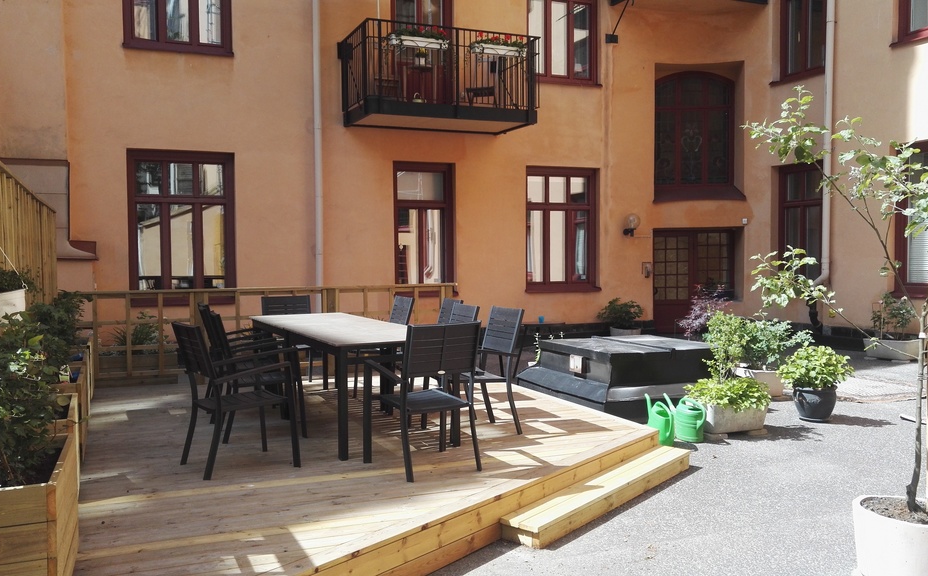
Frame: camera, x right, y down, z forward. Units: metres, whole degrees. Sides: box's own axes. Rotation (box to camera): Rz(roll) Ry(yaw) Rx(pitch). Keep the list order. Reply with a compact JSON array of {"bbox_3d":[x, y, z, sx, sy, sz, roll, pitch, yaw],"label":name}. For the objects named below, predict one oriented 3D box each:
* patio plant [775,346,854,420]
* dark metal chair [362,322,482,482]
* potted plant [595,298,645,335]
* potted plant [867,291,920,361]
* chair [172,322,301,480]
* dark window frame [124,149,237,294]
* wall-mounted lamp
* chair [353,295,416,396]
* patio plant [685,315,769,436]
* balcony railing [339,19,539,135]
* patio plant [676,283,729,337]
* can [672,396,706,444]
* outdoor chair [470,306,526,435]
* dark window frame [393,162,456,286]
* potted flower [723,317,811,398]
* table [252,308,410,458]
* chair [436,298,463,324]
[{"bbox_3d":[3.212,0.856,6.720,0.670,0.660,0.640,0,2,25],"label":"patio plant"},{"bbox_3d":[-0.233,0.644,4.428,0.560,0.885,0.600,-2,3,-29],"label":"dark metal chair"},{"bbox_3d":[2.710,0.577,12.694,0.800,0.820,0.760,-1,2,-20],"label":"potted plant"},{"bbox_3d":[6.039,0.531,10.331,0.380,0.965,0.740,-2,2,-22],"label":"potted plant"},{"bbox_3d":[-1.409,0.654,4.502,0.600,0.885,0.560,-2,3,-37],"label":"chair"},{"bbox_3d":[-4.105,-0.900,10.743,1.470,2.210,0.150,-1,3,-21],"label":"dark window frame"},{"bbox_3d":[3.014,-1.134,13.204,0.240,0.400,0.300,-1,3,-21],"label":"wall-mounted lamp"},{"bbox_3d":[-0.797,0.542,6.920,0.590,0.910,0.570,-2,3,-29],"label":"chair"},{"bbox_3d":[2.279,0.732,6.375,0.660,1.000,0.500,-1,3,-21],"label":"patio plant"},{"bbox_3d":[-0.368,-3.187,11.350,2.752,1.327,1.229,-1,3,-21],"label":"balcony railing"},{"bbox_3d":[3.290,0.507,10.029,0.764,1.096,0.700,0,2,17],"label":"patio plant"},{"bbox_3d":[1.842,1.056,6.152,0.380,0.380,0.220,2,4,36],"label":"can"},{"bbox_3d":[0.079,0.606,5.325,0.600,0.885,0.560,-2,2,-23],"label":"outdoor chair"},{"bbox_3d":[-0.638,-0.941,11.672,1.038,2.118,0.160,-1,2,-21],"label":"dark window frame"},{"bbox_3d":[3.229,0.688,7.994,0.850,0.880,0.650,-1,3,-21],"label":"potted flower"},{"bbox_3d":[-1.007,0.676,5.988,0.890,0.740,2.380,-2,3,-29],"label":"table"},{"bbox_3d":[-0.328,0.561,6.498,0.590,0.910,0.570,-2,3,-29],"label":"chair"}]

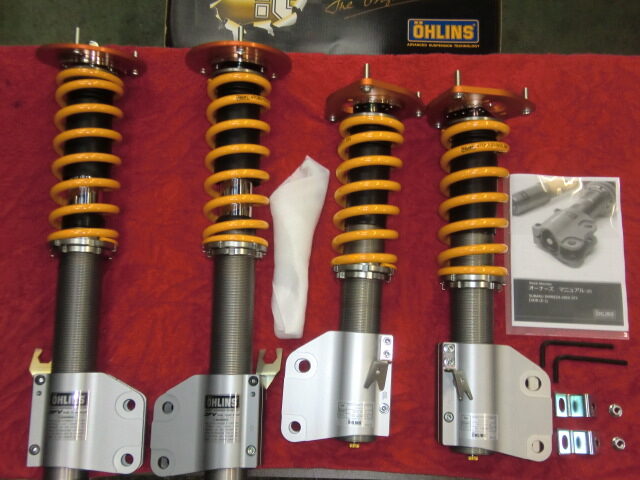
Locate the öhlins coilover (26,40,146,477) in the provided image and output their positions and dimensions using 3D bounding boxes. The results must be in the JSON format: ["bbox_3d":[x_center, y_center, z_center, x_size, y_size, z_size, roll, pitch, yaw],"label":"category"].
[{"bbox_3d":[-0.304,0.028,0.876,0.171,0.140,0.605,-1,80,3],"label":"öhlins coilover"}]

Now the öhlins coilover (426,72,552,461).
[{"bbox_3d":[0.213,0.034,0.833,0.155,0.128,0.475,2,81,3],"label":"öhlins coilover"}]

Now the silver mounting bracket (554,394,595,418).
[{"bbox_3d":[0.325,0.211,0.843,0.049,0.014,0.027,1,77,3],"label":"silver mounting bracket"}]

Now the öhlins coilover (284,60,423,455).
[{"bbox_3d":[0.049,0.025,0.855,0.167,0.133,0.476,3,81,4],"label":"öhlins coilover"}]

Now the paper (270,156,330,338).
[{"bbox_3d":[-0.038,0.005,0.906,0.076,0.024,0.257,6,77,4],"label":"paper"}]

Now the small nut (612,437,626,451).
[{"bbox_3d":[0.374,0.254,0.832,0.015,0.010,0.015,-1,76,3],"label":"small nut"}]

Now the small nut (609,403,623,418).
[{"bbox_3d":[0.374,0.216,0.841,0.015,0.010,0.015,-1,76,3],"label":"small nut"}]

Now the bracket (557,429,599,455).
[{"bbox_3d":[0.324,0.254,0.833,0.049,0.014,0.027,0,77,3],"label":"bracket"}]

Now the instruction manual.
[{"bbox_3d":[0.329,0.019,0.893,0.153,0.005,0.217,2,77,3],"label":"instruction manual"}]

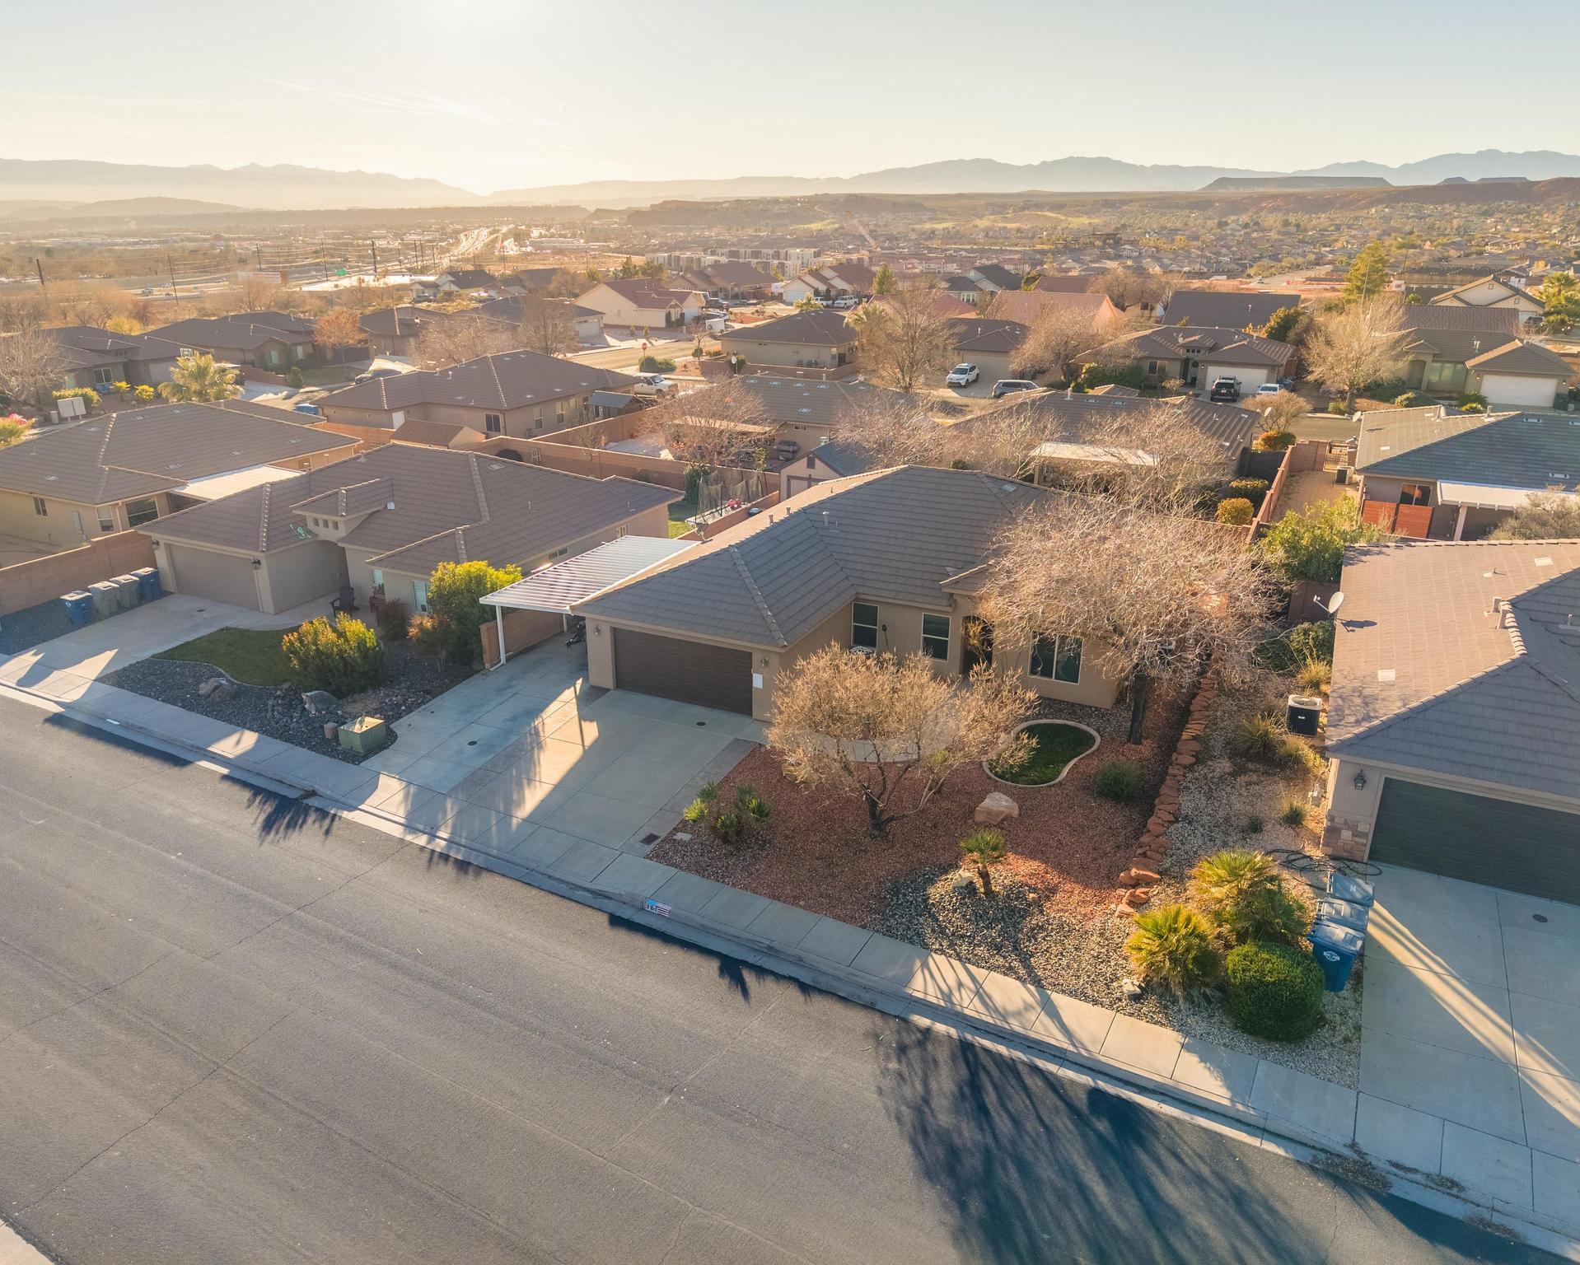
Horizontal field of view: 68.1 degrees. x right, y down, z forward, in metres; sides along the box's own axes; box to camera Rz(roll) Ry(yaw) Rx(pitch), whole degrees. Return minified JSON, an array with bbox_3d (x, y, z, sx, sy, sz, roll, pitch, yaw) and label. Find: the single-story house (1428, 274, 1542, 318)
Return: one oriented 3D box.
[{"bbox_3d":[86.642,-41.739,146.147,12.400,6.000,14.500,10,22,24],"label":"single-story house"}]

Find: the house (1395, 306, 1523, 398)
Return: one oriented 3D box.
[{"bbox_3d":[54.410,-22.602,97.196,16.800,4.550,16.400,10,22,24],"label":"house"}]

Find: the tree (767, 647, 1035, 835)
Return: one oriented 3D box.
[{"bbox_3d":[2.712,2.899,28.611,6.550,4.612,6.550,0,21,0],"label":"tree"}]

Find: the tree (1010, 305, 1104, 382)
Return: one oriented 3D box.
[{"bbox_3d":[23.540,-25.525,103.636,8.186,6.702,8.186,0,21,0],"label":"tree"}]

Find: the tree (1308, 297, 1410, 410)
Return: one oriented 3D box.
[{"bbox_3d":[41.329,-20.429,85.157,7.800,8.050,7.600,0,20,0],"label":"tree"}]

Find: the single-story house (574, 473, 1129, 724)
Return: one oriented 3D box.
[{"bbox_3d":[4.752,-2.754,41.744,16.550,5.800,19.600,10,22,23],"label":"single-story house"}]

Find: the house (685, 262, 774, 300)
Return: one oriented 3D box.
[{"bbox_3d":[-12.403,-63.227,211.174,15.500,5.900,13.500,-12,23,-30],"label":"house"}]

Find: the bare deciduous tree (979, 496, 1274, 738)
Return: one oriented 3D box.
[{"bbox_3d":[9.276,-0.171,33.001,7.922,7.156,7.922,0,21,0],"label":"bare deciduous tree"}]

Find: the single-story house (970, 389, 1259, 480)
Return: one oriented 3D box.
[{"bbox_3d":[17.735,-11.522,65.975,15.300,4.750,16.000,9,22,24],"label":"single-story house"}]

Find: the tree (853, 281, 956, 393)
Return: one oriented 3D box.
[{"bbox_3d":[9.533,-24.660,97.801,8.630,9.015,8.630,0,21,0],"label":"tree"}]

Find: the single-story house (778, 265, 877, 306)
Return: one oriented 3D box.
[{"bbox_3d":[7.203,-60.103,202.325,13.000,6.000,15.000,10,22,24],"label":"single-story house"}]

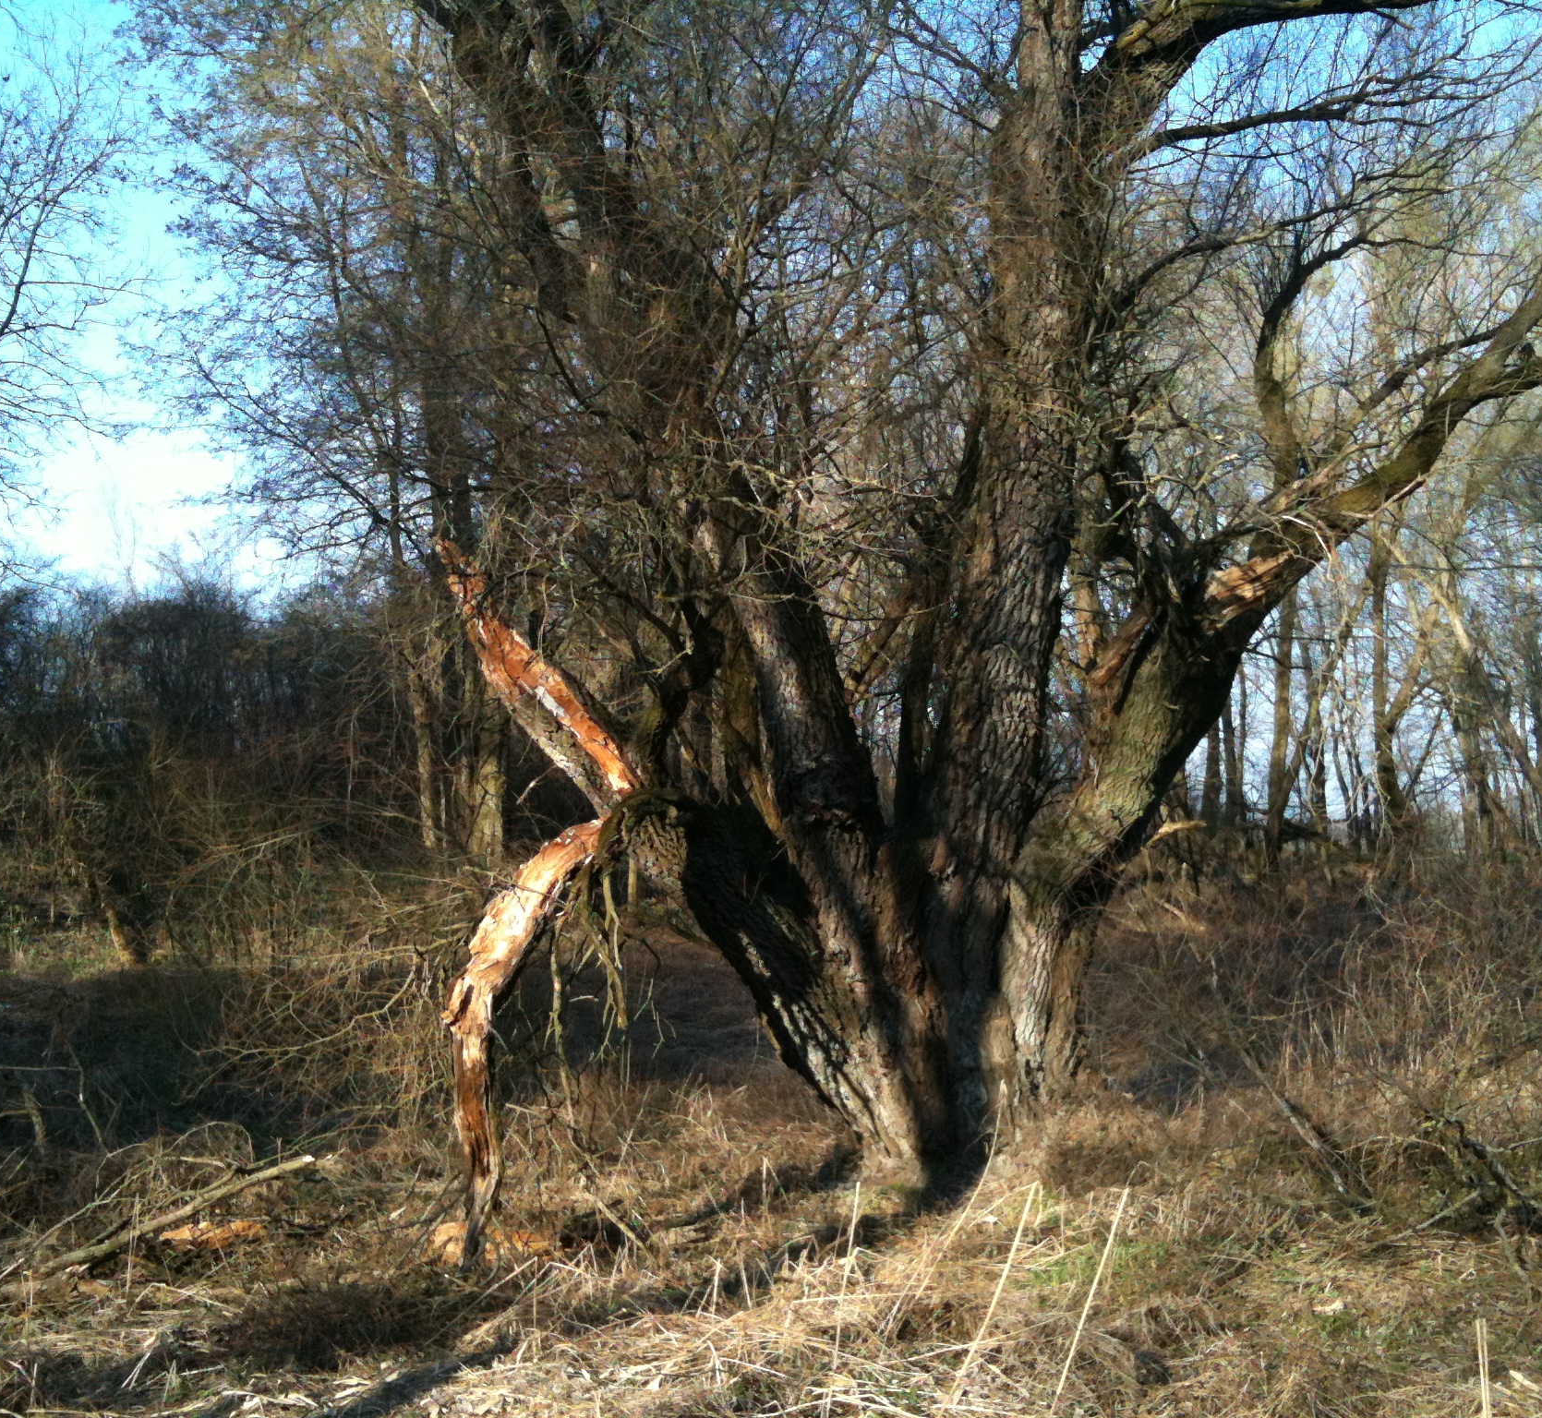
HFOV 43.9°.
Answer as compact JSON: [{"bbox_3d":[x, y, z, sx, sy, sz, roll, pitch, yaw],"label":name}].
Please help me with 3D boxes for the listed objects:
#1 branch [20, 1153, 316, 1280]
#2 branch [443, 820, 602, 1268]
[{"bbox_3d":[-2.120,1.820,6.950,0.150,0.220,1.220,-2,-4,34],"label":"branch"},{"bbox_3d":[-0.885,1.180,6.750,0.520,1.520,0.330,1,-3,-17],"label":"branch"}]

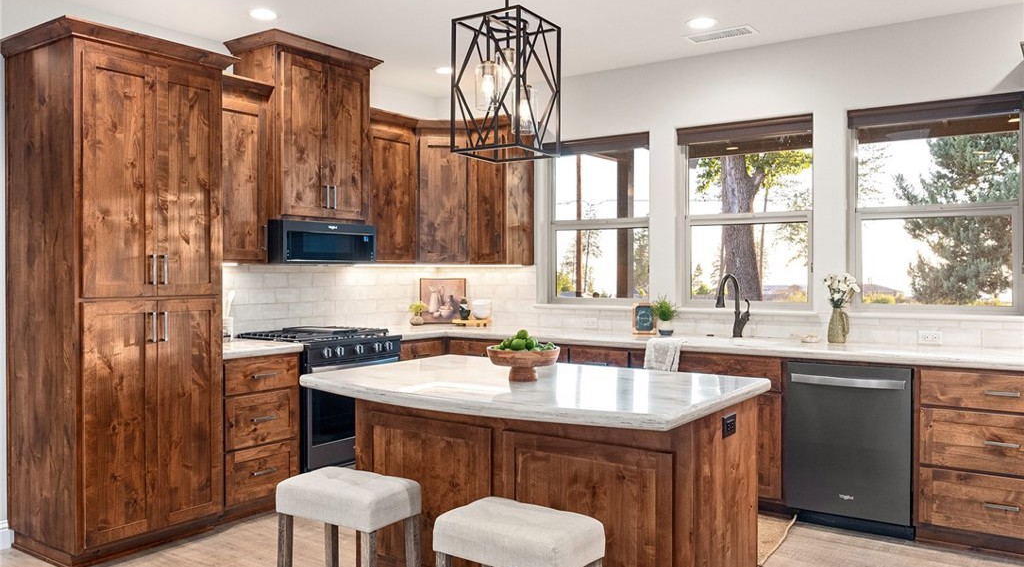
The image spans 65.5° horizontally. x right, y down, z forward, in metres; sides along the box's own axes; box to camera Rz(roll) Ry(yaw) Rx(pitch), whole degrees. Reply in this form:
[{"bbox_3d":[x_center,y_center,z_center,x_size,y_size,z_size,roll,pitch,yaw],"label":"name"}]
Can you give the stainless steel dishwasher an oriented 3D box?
[{"bbox_3d":[1.883,0.850,4.331,0.611,0.864,0.623,1,1,35],"label":"stainless steel dishwasher"}]

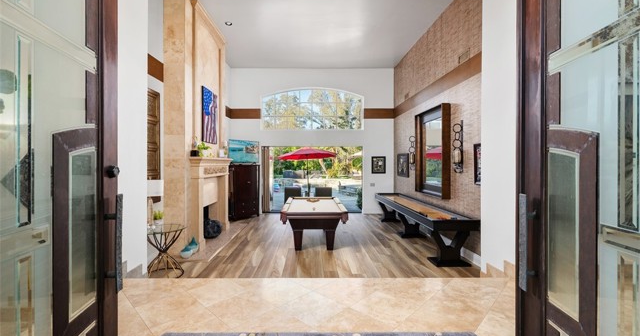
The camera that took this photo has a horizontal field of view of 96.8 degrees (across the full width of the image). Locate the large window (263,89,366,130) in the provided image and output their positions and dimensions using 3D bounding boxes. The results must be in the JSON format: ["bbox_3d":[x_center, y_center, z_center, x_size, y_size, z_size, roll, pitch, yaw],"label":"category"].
[{"bbox_3d":[-0.250,-2.037,9.851,3.570,1.480,0.130,0,1,-2],"label":"large window"}]

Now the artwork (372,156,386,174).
[{"bbox_3d":[2.054,-0.094,9.895,0.490,0.600,0.040,0,1,-2],"label":"artwork"}]

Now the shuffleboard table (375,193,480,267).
[{"bbox_3d":[2.195,1.260,6.926,0.770,0.800,4.250,0,1,-2],"label":"shuffleboard table"}]

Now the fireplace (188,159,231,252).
[{"bbox_3d":[-2.447,0.725,6.560,0.290,1.840,2.150,0,1,-2],"label":"fireplace"}]

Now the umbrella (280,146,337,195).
[{"bbox_3d":[-0.519,0.354,11.995,2.470,2.480,2.470,0,1,-2],"label":"umbrella"}]

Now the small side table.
[{"bbox_3d":[-2.437,1.328,4.387,0.700,0.730,0.700,0,1,-2],"label":"small side table"}]

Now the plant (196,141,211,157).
[{"bbox_3d":[-2.425,-0.374,5.876,0.260,0.310,0.280,0,1,-2],"label":"plant"}]

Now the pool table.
[{"bbox_3d":[-0.138,1.259,6.636,1.290,0.810,2.350,0,1,-2],"label":"pool table"}]

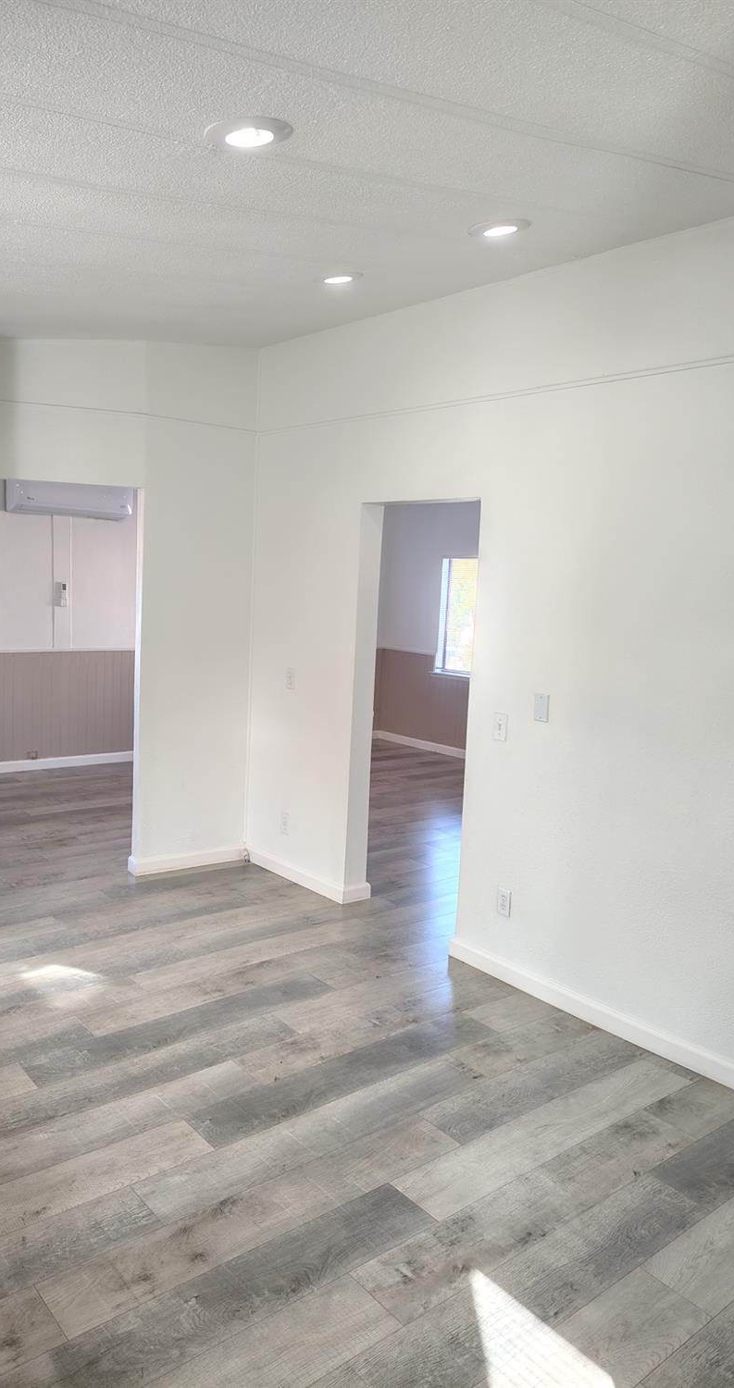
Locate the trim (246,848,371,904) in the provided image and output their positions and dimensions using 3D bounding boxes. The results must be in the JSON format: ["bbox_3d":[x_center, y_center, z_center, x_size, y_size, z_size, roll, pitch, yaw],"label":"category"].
[{"bbox_3d":[-0.337,0.974,5.302,0.181,0.085,0.890,-3,9,-40],"label":"trim"}]

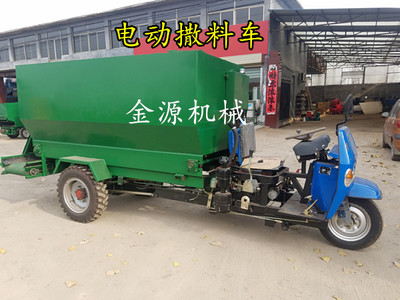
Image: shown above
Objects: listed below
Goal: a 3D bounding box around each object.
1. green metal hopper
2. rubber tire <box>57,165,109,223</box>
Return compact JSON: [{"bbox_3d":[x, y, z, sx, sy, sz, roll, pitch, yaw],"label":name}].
[{"bbox_3d":[-1.042,-0.365,4.101,3.279,1.455,1.397,4,9,25],"label":"green metal hopper"},{"bbox_3d":[-1.485,0.548,3.787,0.710,0.710,0.195,4,9,27],"label":"rubber tire"}]

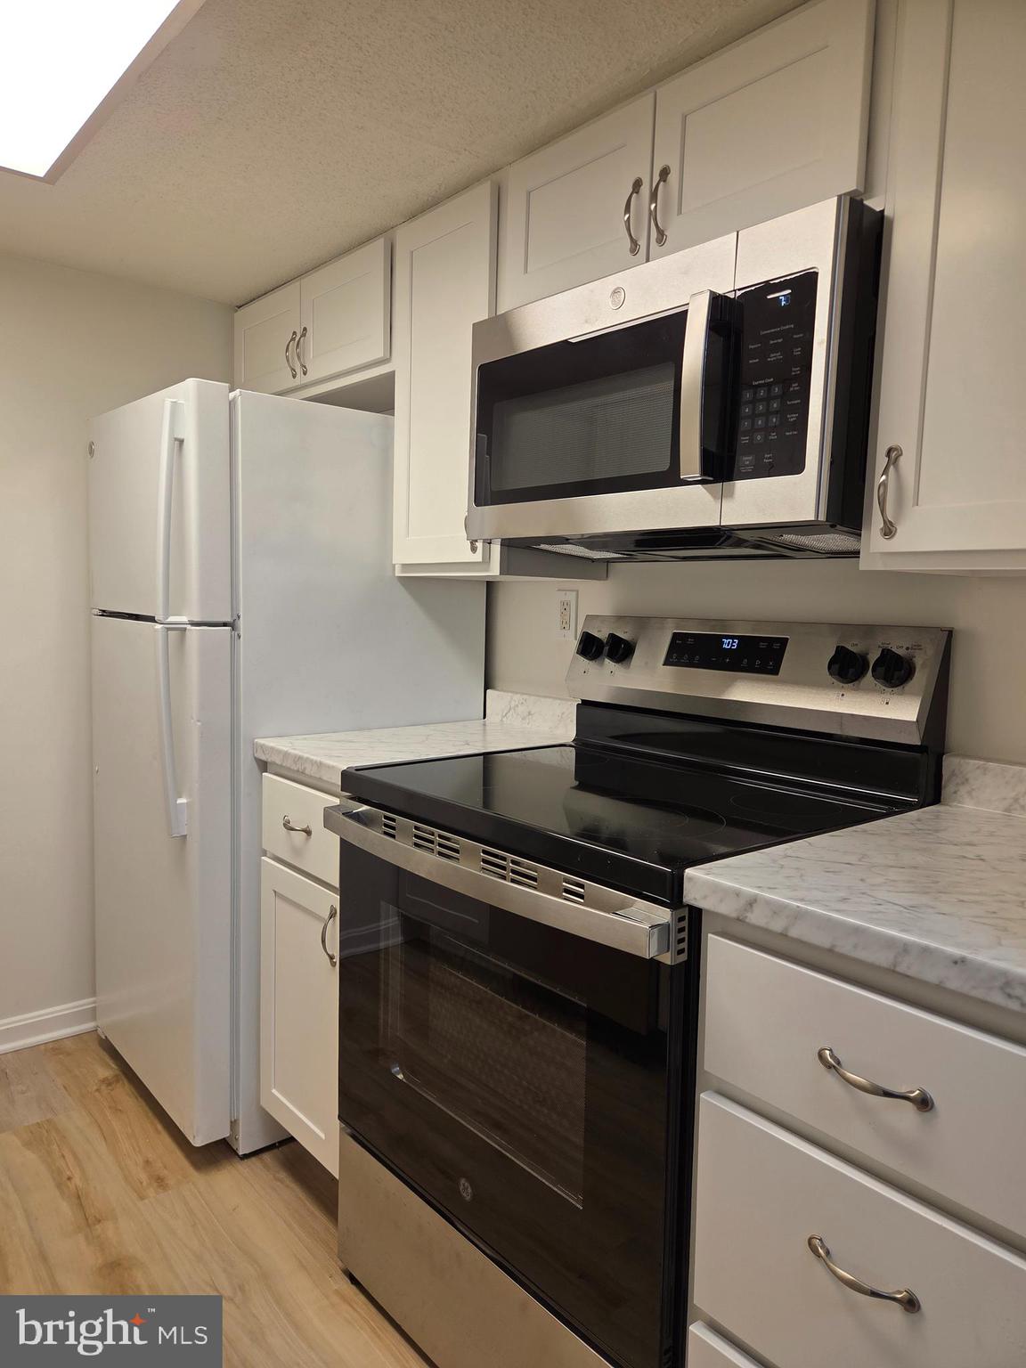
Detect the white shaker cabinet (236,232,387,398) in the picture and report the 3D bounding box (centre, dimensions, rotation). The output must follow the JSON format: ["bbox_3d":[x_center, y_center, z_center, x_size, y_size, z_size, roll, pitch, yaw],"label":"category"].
[{"bbox_3d":[-0.417,-0.899,2.446,0.335,0.301,0.819,-3,7,-40],"label":"white shaker cabinet"}]

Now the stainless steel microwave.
[{"bbox_3d":[0.300,-0.438,1.553,0.412,0.426,0.757,-3,7,-40],"label":"stainless steel microwave"}]

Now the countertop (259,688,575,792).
[{"bbox_3d":[-0.168,0.097,1.964,0.657,0.115,0.360,-3,7,-40],"label":"countertop"}]

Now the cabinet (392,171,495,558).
[{"bbox_3d":[-0.033,-0.619,2.013,0.332,0.759,0.384,-3,7,-40],"label":"cabinet"}]

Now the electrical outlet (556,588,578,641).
[{"bbox_3d":[0.125,-0.160,2.105,0.008,0.114,0.070,-3,7,-40],"label":"electrical outlet"}]

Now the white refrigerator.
[{"bbox_3d":[-0.600,0.179,2.320,0.790,1.633,0.705,-3,7,-40],"label":"white refrigerator"}]

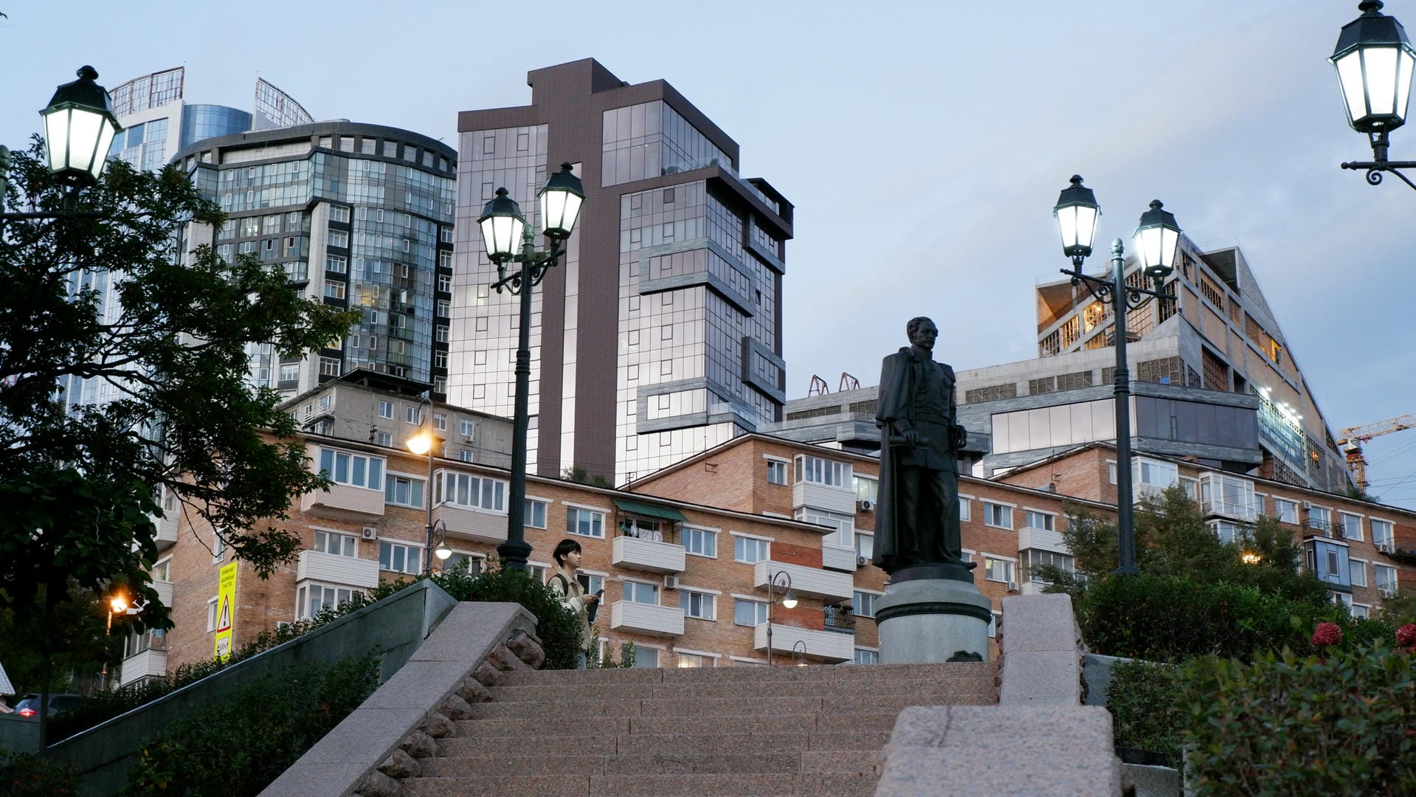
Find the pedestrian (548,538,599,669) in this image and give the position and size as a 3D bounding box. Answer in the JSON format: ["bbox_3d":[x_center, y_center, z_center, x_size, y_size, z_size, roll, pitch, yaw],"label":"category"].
[{"bbox_3d":[-1.131,1.997,17.726,0.450,1.720,0.480,-4,-18,16],"label":"pedestrian"}]

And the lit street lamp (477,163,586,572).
[{"bbox_3d":[-1.553,0.291,17.687,0.400,4.600,1.120,16,-23,-41],"label":"lit street lamp"}]

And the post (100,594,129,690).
[{"bbox_3d":[-23.114,11.386,82.152,0.950,8.000,0.500,10,-19,-29],"label":"post"}]

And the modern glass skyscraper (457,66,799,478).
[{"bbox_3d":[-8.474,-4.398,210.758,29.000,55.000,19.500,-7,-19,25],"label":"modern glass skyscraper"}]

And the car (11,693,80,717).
[{"bbox_3d":[-19.699,10.459,68.677,4.500,1.600,1.800,8,-19,-24],"label":"car"}]

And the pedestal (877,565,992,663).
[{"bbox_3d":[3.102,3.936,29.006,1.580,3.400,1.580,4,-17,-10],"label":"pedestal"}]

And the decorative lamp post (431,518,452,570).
[{"bbox_3d":[-6.955,5.387,54.663,0.750,4.714,0.450,10,-19,-29],"label":"decorative lamp post"}]

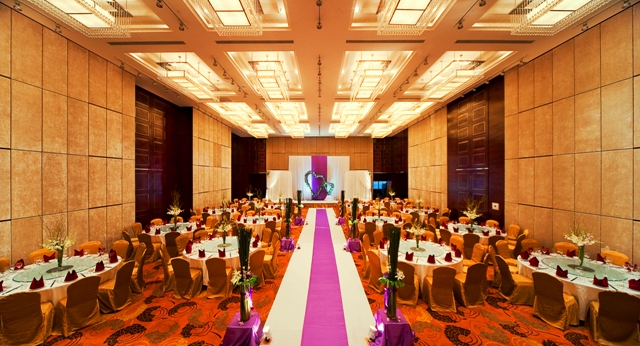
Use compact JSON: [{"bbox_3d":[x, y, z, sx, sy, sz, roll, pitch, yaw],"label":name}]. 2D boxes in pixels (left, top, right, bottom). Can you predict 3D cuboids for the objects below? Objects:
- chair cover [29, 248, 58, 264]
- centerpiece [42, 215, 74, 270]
[{"bbox_3d":[-6.990,2.481,5.398,0.560,0.940,0.460,0,-1,33],"label":"chair cover"},{"bbox_3d":[-5.957,1.569,4.842,0.500,1.240,0.500,0,-1,0],"label":"centerpiece"}]

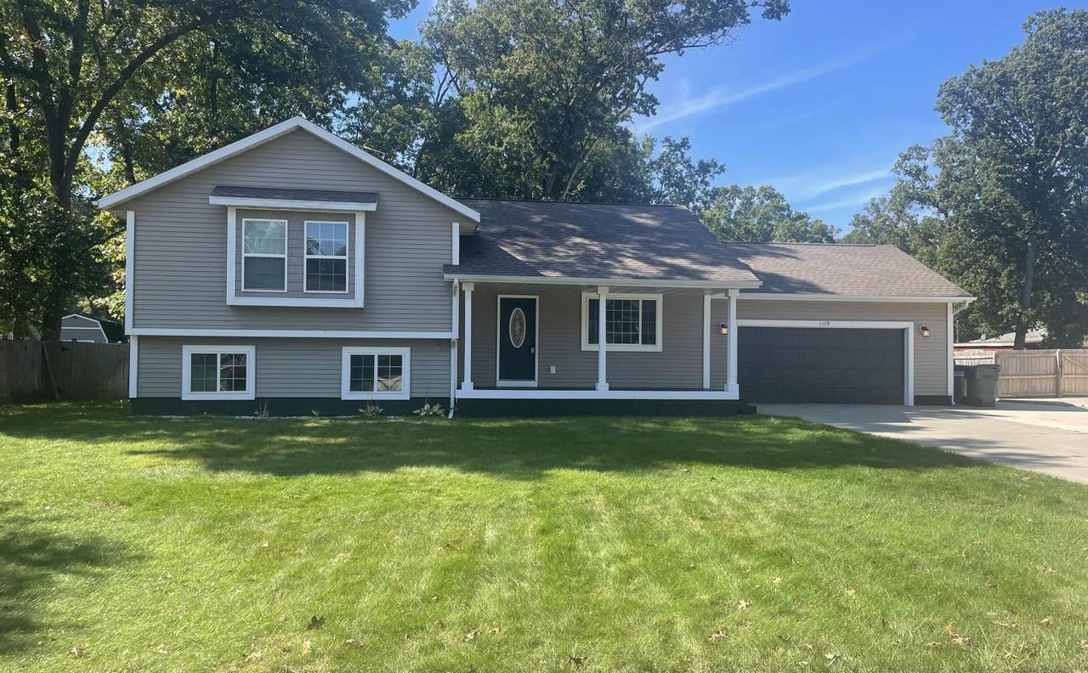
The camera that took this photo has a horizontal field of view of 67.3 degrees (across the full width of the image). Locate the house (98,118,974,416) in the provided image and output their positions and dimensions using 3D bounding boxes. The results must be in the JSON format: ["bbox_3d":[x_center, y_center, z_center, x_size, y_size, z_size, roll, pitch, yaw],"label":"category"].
[{"bbox_3d":[0.807,-1.305,22.688,21.390,6.371,9.576,1,-1,-8],"label":"house"}]

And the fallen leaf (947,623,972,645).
[{"bbox_3d":[2.173,1.563,4.276,0.130,0.060,0.110,1,-1,0],"label":"fallen leaf"}]

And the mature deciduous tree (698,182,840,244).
[{"bbox_3d":[15.835,-4.031,57.868,10.300,13.600,10.300,1,-1,0],"label":"mature deciduous tree"}]

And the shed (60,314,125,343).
[{"bbox_3d":[-22.498,0.519,40.394,3.100,3.030,3.500,1,-1,-10],"label":"shed"}]

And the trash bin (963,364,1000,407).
[{"bbox_3d":[11.873,1.337,22.264,0.640,1.120,0.720,1,-1,-8],"label":"trash bin"}]

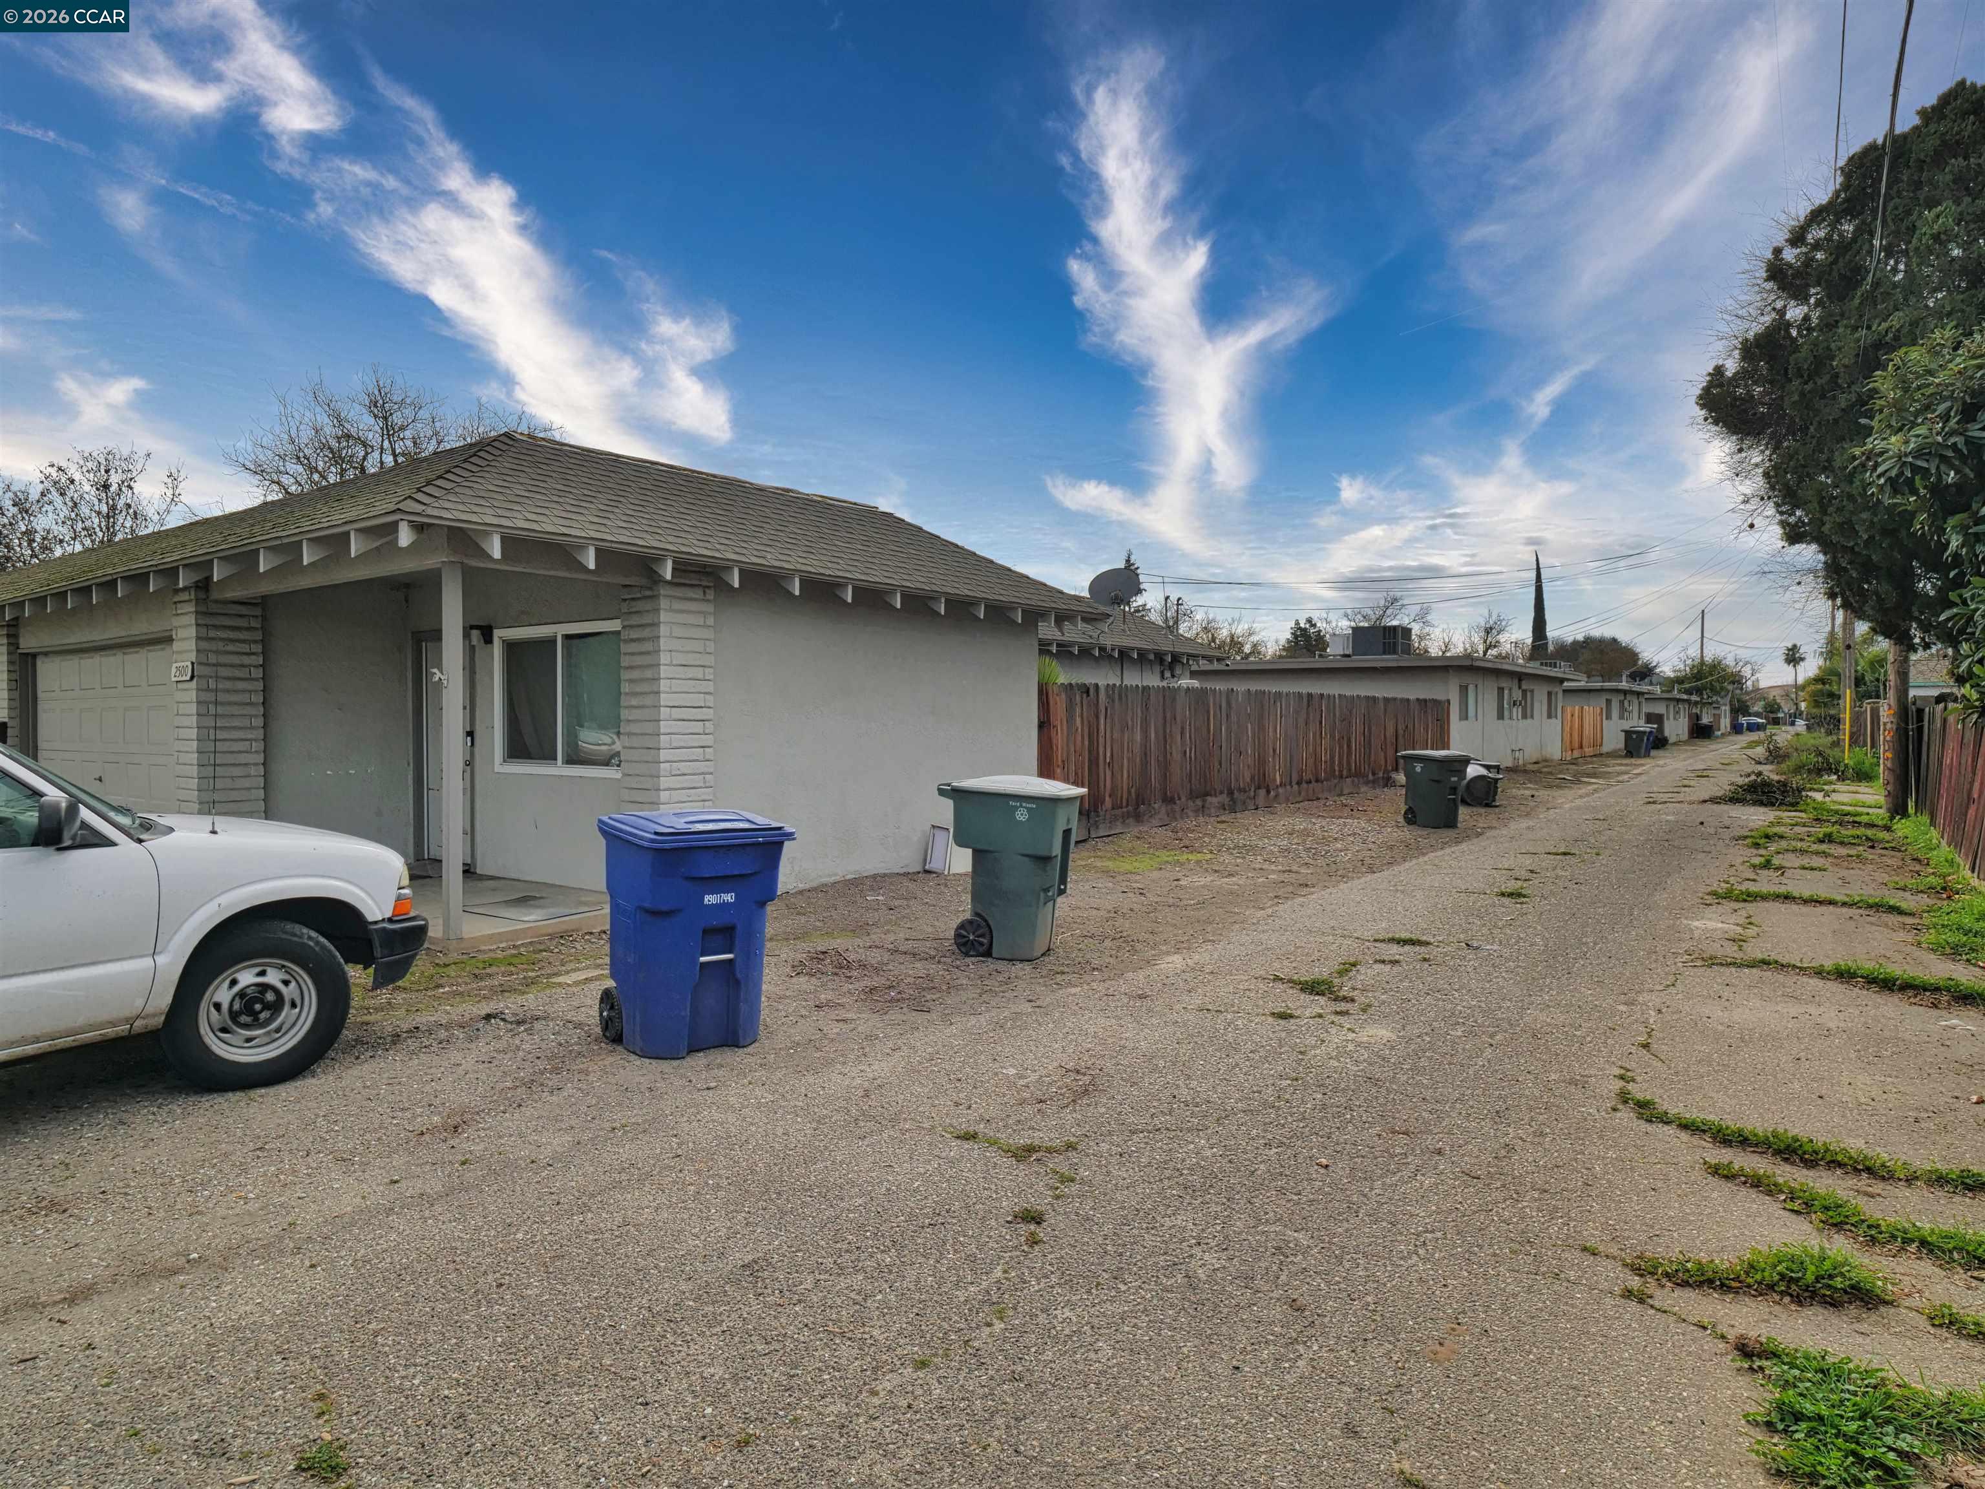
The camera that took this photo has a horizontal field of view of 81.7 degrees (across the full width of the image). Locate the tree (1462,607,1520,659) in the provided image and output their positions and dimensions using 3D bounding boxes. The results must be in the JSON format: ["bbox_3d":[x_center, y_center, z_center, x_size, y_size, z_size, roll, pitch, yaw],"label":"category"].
[{"bbox_3d":[31.302,-4.459,72.000,5.000,8.316,5.000,1,2,36],"label":"tree"}]

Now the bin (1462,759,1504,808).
[{"bbox_3d":[8.921,0.714,20.900,0.680,0.870,0.760,-1,2,-35],"label":"bin"}]

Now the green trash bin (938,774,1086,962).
[{"bbox_3d":[0.135,0.769,7.333,0.820,1.060,0.660,1,2,21],"label":"green trash bin"}]

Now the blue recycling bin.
[{"bbox_3d":[-1.489,0.891,5.718,0.710,1.070,0.840,-1,2,-33],"label":"blue recycling bin"}]

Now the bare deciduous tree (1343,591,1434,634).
[{"bbox_3d":[22.458,-4.387,65.000,6.000,8.542,6.000,1,2,36],"label":"bare deciduous tree"}]

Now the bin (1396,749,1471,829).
[{"bbox_3d":[6.540,0.660,16.960,0.670,1.070,0.830,-1,2,-30],"label":"bin"}]

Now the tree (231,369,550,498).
[{"bbox_3d":[-13.659,-3.824,26.000,7.500,9.475,7.500,0,2,0],"label":"tree"}]

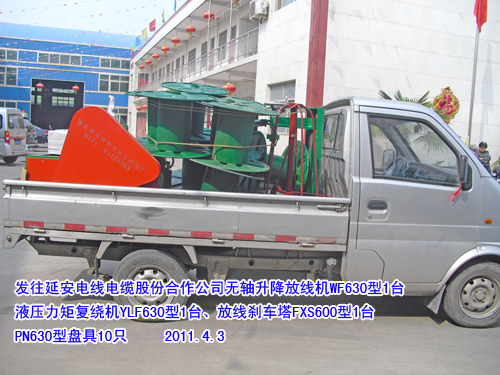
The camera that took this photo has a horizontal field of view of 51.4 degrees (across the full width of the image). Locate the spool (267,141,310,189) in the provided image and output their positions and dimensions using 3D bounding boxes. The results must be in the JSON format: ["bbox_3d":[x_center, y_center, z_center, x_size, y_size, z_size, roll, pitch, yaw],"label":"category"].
[{"bbox_3d":[0.220,-0.137,4.740,0.420,0.650,0.650,10,-4,-22],"label":"spool"}]

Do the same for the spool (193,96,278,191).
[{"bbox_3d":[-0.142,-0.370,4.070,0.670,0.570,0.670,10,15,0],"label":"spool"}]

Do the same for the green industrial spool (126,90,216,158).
[{"bbox_3d":[-0.610,-0.496,3.970,0.680,0.420,0.680,3,14,-1],"label":"green industrial spool"}]

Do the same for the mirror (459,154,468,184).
[{"bbox_3d":[1.590,-0.134,3.870,0.070,0.230,0.140,4,7,9],"label":"mirror"}]

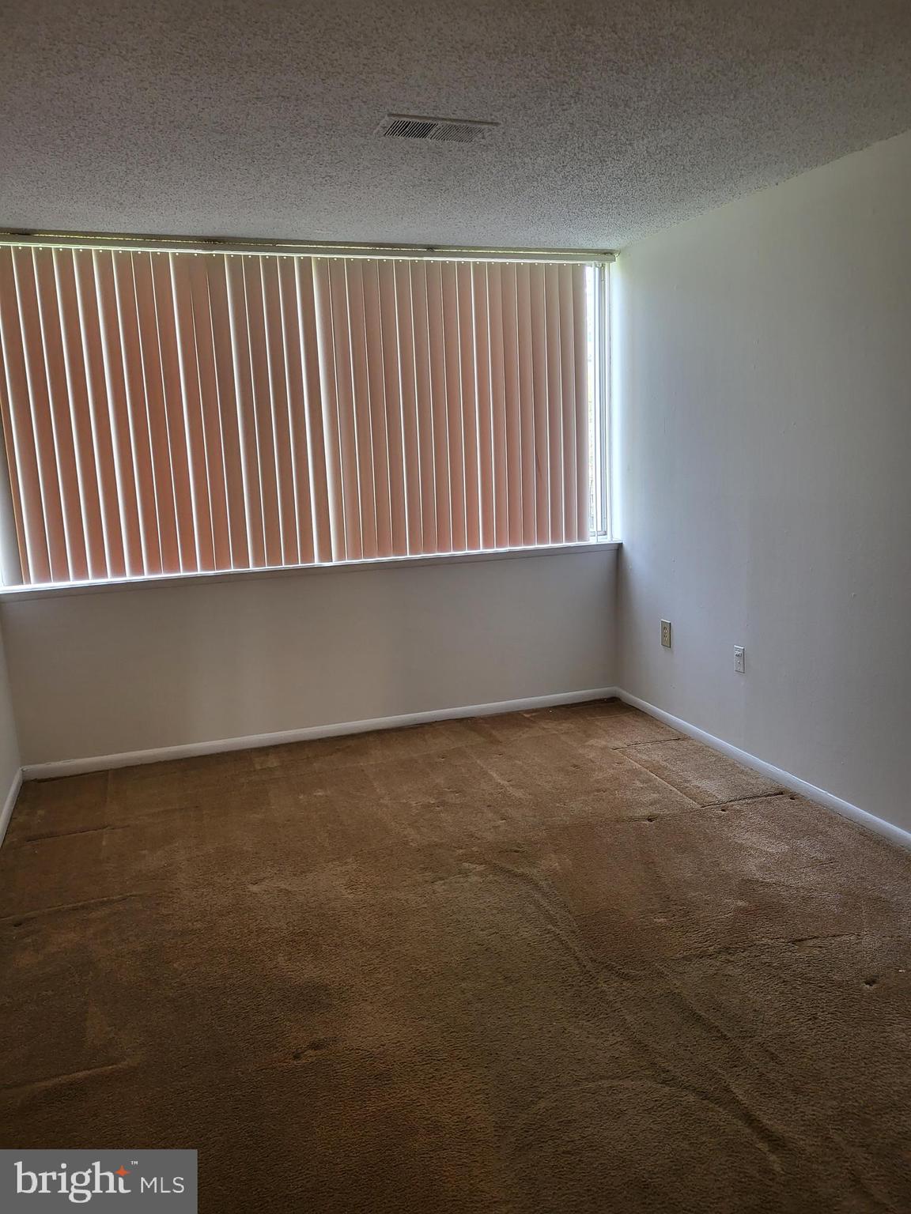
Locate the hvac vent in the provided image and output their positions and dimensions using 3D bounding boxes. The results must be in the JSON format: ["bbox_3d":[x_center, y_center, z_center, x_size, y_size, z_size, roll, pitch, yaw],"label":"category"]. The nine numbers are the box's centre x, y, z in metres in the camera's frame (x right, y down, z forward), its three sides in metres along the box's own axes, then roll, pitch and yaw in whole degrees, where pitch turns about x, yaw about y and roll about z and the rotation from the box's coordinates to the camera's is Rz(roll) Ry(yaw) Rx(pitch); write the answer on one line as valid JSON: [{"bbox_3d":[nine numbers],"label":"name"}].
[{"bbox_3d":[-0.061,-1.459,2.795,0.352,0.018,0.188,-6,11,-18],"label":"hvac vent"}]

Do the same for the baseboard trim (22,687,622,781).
[{"bbox_3d":[-0.543,0.631,4.712,3.100,0.067,0.016,-6,11,-18],"label":"baseboard trim"}]

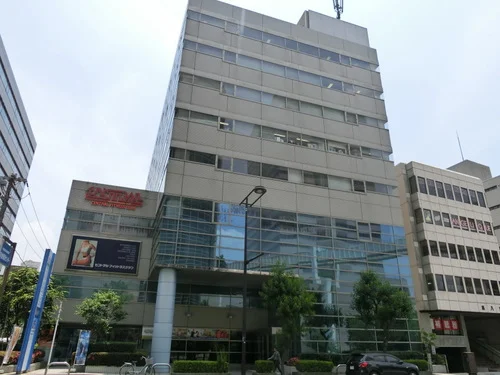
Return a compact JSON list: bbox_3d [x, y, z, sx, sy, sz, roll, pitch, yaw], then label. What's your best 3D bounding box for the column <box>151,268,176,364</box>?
[{"bbox_3d":[-5.979,9.189,25.313,1.250,6.790,1.250,9,-25,-17],"label":"column"}]

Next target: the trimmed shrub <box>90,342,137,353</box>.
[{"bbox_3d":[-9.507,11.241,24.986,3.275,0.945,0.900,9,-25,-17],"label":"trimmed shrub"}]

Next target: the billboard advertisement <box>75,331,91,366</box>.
[{"bbox_3d":[-10.373,9.984,22.439,0.596,2.025,0.150,9,-25,-17],"label":"billboard advertisement"}]

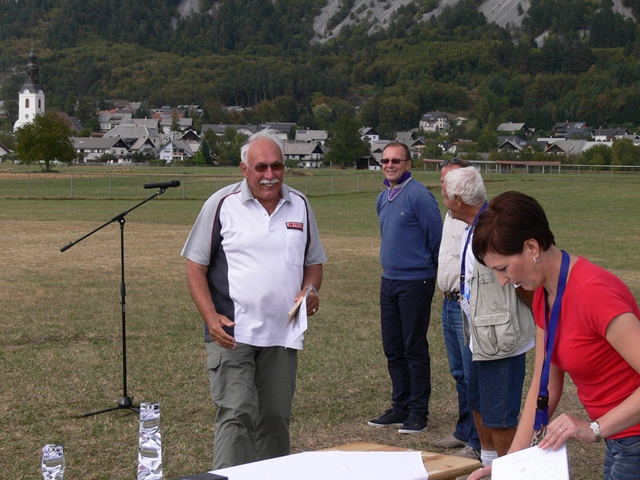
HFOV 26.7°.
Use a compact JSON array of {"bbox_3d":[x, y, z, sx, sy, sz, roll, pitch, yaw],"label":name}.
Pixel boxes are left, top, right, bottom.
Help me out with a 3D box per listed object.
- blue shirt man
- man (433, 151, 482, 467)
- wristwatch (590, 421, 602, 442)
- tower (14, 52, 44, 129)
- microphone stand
[{"bbox_3d":[0.545,0.280,8.601,0.530,1.790,0.380,3,4,40],"label":"blue shirt man"},{"bbox_3d":[0.846,0.358,7.955,0.400,1.710,0.520,-3,4,-37],"label":"man"},{"bbox_3d":[0.697,0.482,3.403,0.028,0.056,0.048,-21,-40,-1],"label":"wristwatch"},{"bbox_3d":[-104.557,-51.008,490.000,7.400,36.800,7.400,1,4,19],"label":"tower"},{"bbox_3d":[-1.338,0.395,8.939,0.760,1.520,0.580,0,3,0],"label":"microphone stand"}]

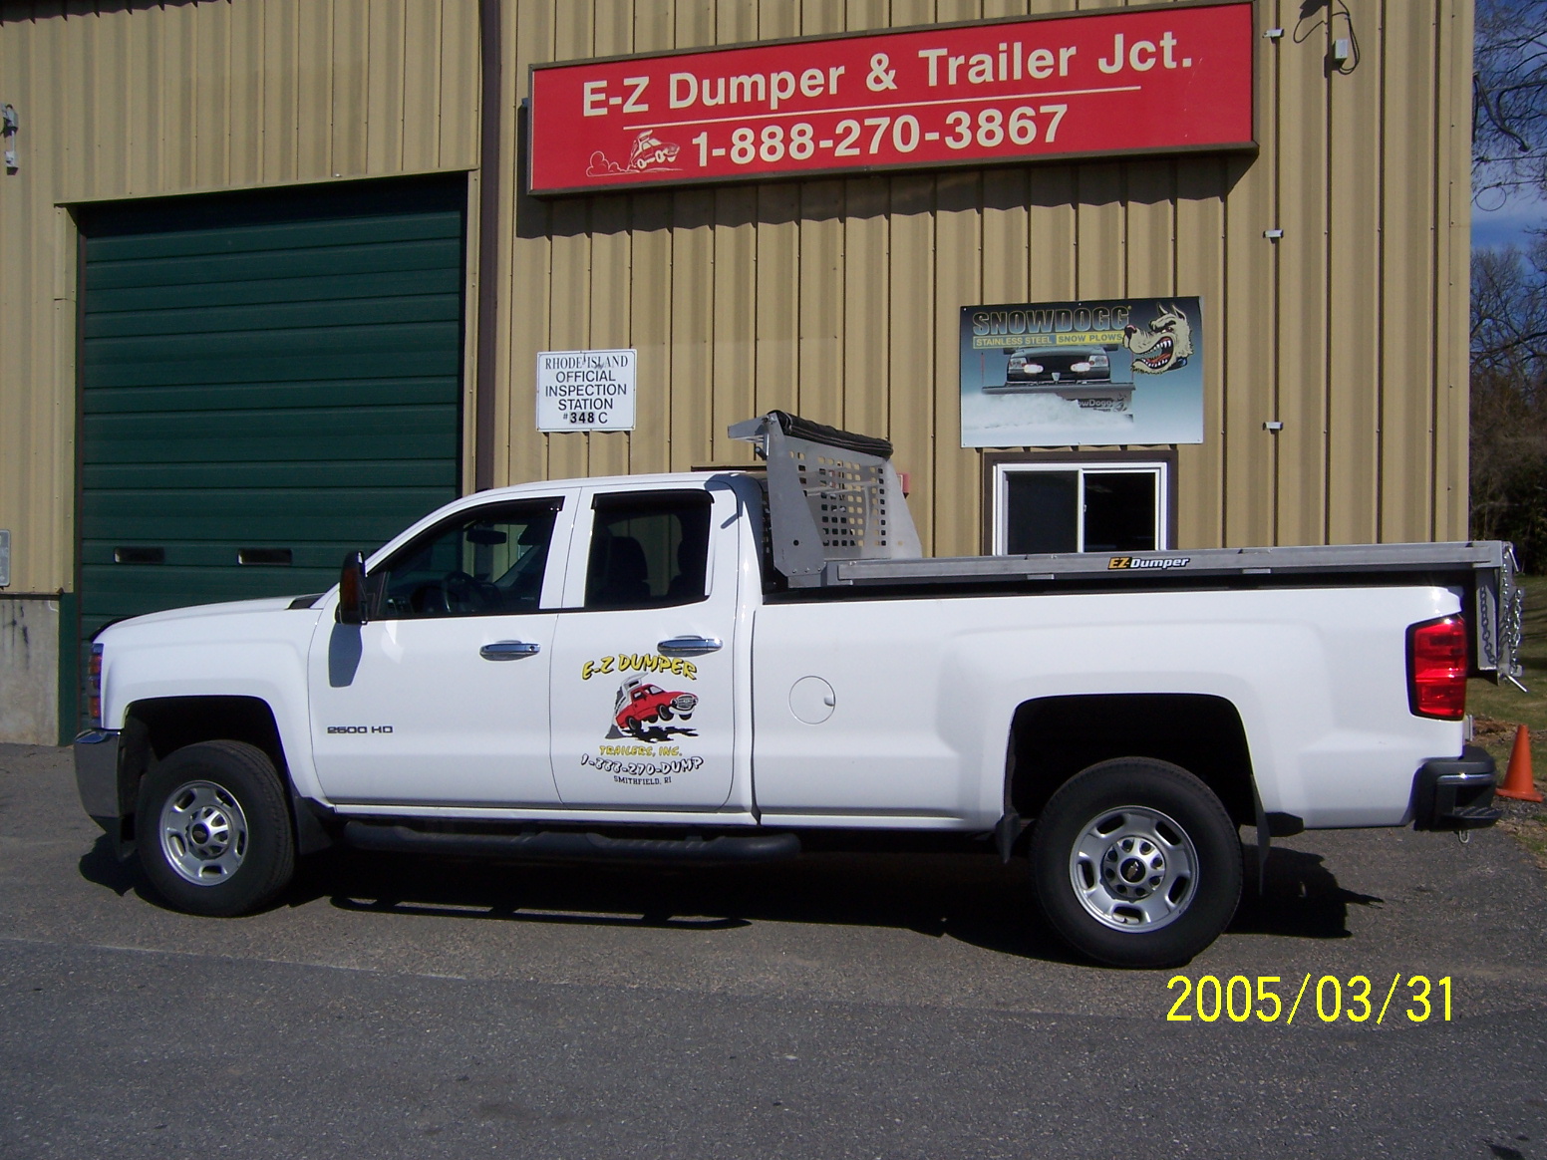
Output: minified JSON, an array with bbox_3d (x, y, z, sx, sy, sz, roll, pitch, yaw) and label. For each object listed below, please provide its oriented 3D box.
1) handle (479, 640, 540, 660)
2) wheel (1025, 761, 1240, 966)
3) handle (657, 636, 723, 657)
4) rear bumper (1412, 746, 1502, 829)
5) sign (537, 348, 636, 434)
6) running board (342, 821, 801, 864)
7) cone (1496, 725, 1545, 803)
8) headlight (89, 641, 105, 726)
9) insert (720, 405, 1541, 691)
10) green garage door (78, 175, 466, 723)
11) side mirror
[{"bbox_3d":[-1.085,0.289,6.077,0.275,0.080,0.065,-1,1,17],"label":"handle"},{"bbox_3d":[1.354,1.059,5.526,0.780,0.775,0.250,-1,-1,16],"label":"wheel"},{"bbox_3d":[-0.338,0.266,5.894,0.270,0.078,0.055,-1,-1,16],"label":"handle"},{"bbox_3d":[2.667,0.741,6.053,0.320,0.280,1.950,-1,-1,16],"label":"rear bumper"},{"bbox_3d":[-1.310,-1.325,10.330,0.750,0.557,0.015,0,-1,15],"label":"sign"},{"bbox_3d":[-0.861,1.075,6.094,2.050,0.120,0.170,-1,1,17],"label":"running board"},{"bbox_3d":[4.558,1.114,9.000,0.280,0.460,0.280,0,1,17],"label":"cone"},{"bbox_3d":[-3.115,0.484,6.977,0.240,0.385,0.420,-1,-1,16],"label":"headlight"},{"bbox_3d":[1.456,-0.161,6.370,2.840,1.100,1.870,-1,1,17],"label":"insert"},{"bbox_3d":[-3.905,-0.843,11.335,3.520,4.260,0.080,0,1,17],"label":"green garage door"},{"bbox_3d":[-1.755,0.031,6.180,0.150,0.315,0.250,-1,-1,4],"label":"side mirror"}]

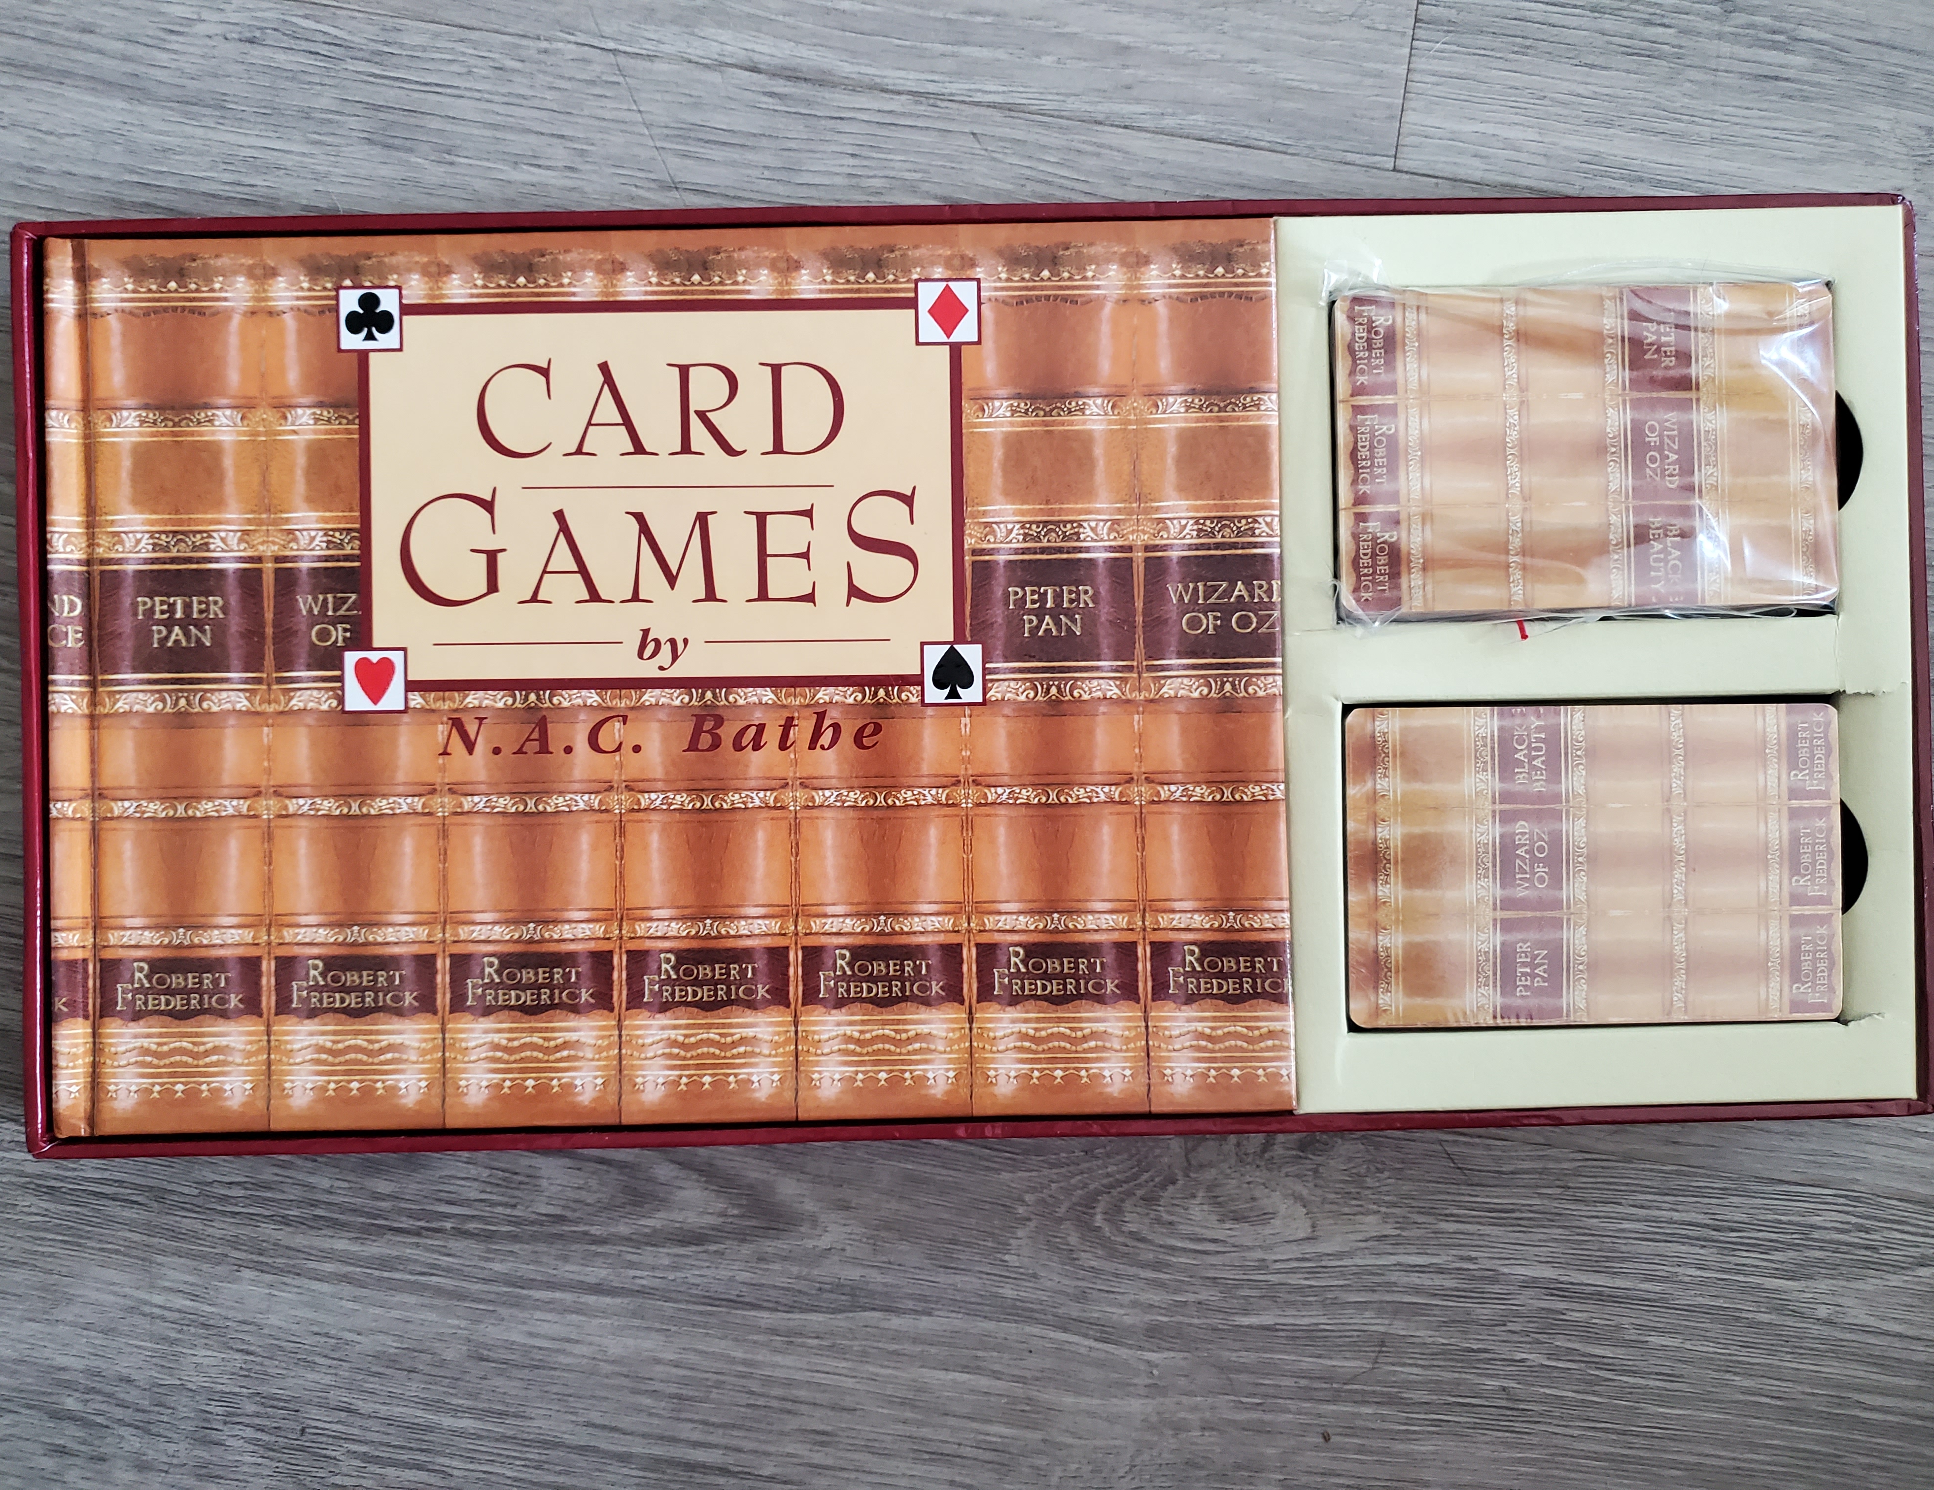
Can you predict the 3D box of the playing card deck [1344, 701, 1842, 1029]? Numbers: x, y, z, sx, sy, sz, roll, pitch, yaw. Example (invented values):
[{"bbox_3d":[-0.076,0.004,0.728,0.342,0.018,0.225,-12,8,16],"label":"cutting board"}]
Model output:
[{"bbox_3d":[0.112,0.022,0.275,0.088,0.016,0.058,-1,89,-1],"label":"playing card deck"}]

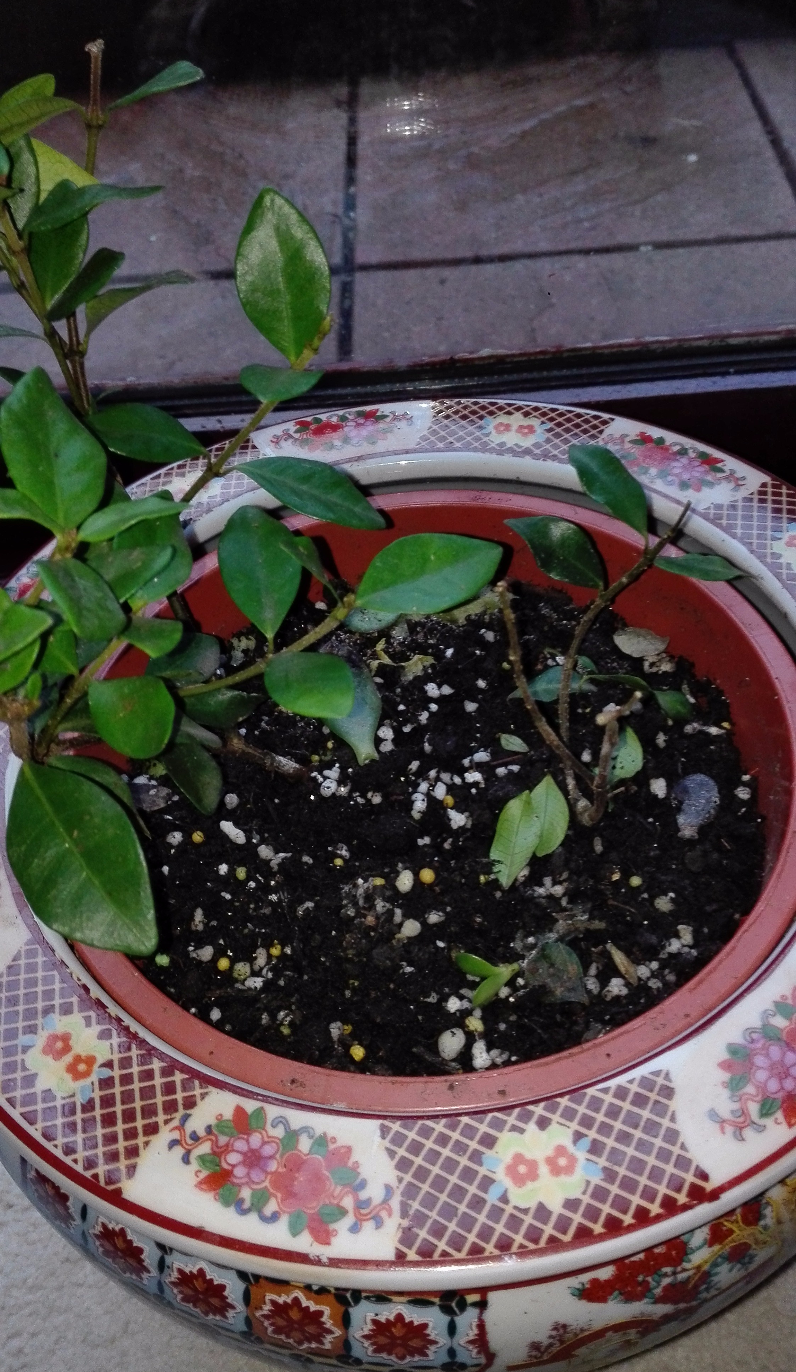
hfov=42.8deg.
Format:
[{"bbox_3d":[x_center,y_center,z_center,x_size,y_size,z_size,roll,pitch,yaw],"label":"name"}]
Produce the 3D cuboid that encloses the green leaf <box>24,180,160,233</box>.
[{"bbox_3d":[-0.084,-0.133,0.280,0.039,0.009,0.016,-16,49,-8],"label":"green leaf"}]

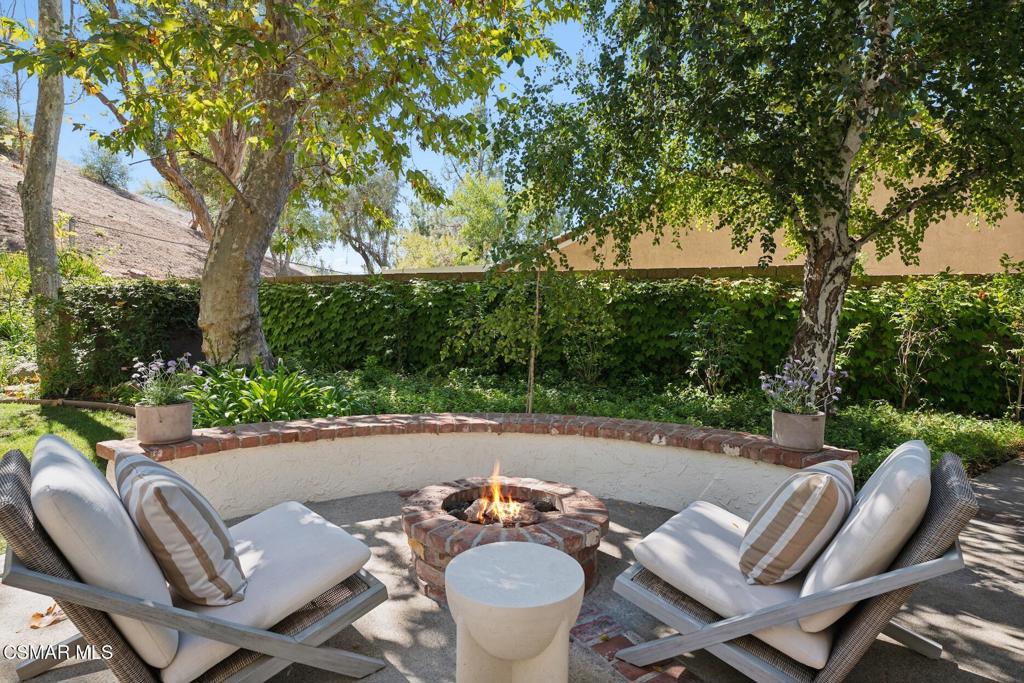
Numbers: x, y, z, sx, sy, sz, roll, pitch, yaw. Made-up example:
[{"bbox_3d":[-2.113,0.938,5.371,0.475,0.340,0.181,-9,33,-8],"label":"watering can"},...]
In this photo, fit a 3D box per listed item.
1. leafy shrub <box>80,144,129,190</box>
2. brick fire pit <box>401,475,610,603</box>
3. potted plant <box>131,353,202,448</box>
[{"bbox_3d":[-20.223,-8.635,24.000,2.100,2.250,2.000,0,0,0],"label":"leafy shrub"},{"bbox_3d":[-0.026,0.871,2.185,0.915,0.272,0.915,0,0,0],"label":"brick fire pit"},{"bbox_3d":[-1.972,0.312,2.760,0.340,0.490,0.340,0,0,0],"label":"potted plant"}]

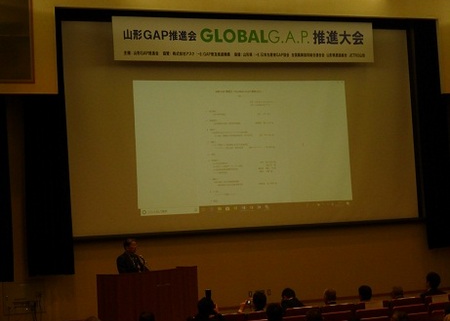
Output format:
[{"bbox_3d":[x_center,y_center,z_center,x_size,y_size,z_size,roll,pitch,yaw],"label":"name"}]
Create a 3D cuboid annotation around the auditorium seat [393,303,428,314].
[{"bbox_3d":[2.331,2.336,12.455,0.530,0.880,0.600,-2,-4,-20],"label":"auditorium seat"}]

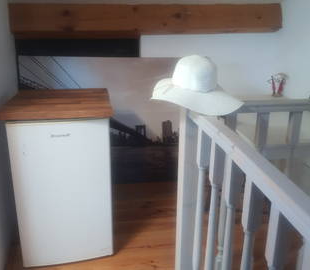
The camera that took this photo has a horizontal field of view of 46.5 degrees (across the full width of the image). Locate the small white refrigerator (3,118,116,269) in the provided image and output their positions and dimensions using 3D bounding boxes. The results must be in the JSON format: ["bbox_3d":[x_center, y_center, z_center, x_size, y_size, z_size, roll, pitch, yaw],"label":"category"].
[{"bbox_3d":[-0.516,0.241,2.119,0.484,0.830,0.530,-3,18,-10],"label":"small white refrigerator"}]

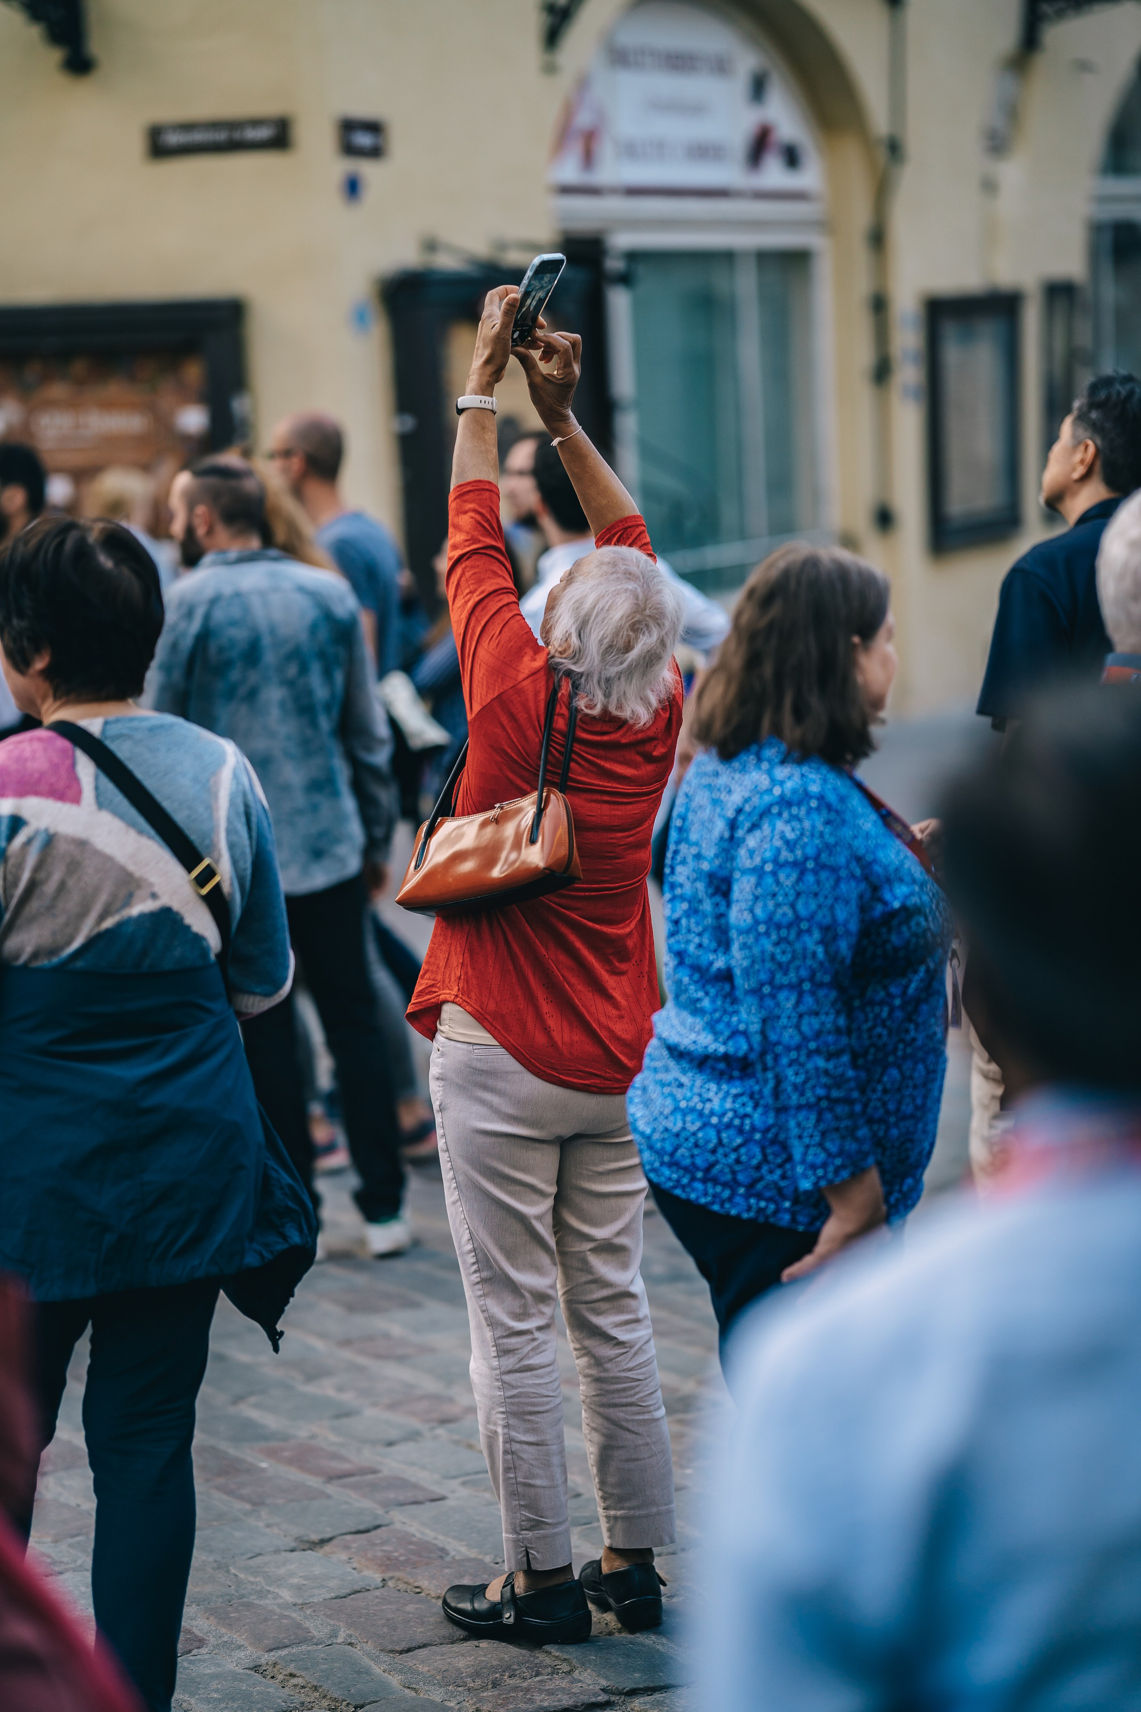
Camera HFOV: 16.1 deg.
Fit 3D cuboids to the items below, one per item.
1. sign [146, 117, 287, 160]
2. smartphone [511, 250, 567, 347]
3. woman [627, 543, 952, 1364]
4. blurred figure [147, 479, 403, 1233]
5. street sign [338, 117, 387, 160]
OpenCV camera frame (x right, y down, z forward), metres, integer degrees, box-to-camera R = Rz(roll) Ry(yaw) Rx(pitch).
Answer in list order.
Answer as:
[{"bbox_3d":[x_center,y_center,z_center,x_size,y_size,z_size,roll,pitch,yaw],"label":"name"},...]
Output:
[{"bbox_3d":[-1.964,-4.020,22.600,0.850,0.195,0.030,0,5,17],"label":"sign"},{"bbox_3d":[-0.061,-0.822,6.000,0.011,0.149,0.073,33,17,27],"label":"smartphone"},{"bbox_3d":[0.278,0.405,5.050,0.410,1.580,0.500,-3,5,-25],"label":"woman"},{"bbox_3d":[-0.626,0.018,8.750,0.560,1.740,0.380,-3,5,-21],"label":"blurred figure"},{"bbox_3d":[-1.163,-4.008,22.600,0.030,0.210,0.350,4,7,45],"label":"street sign"}]

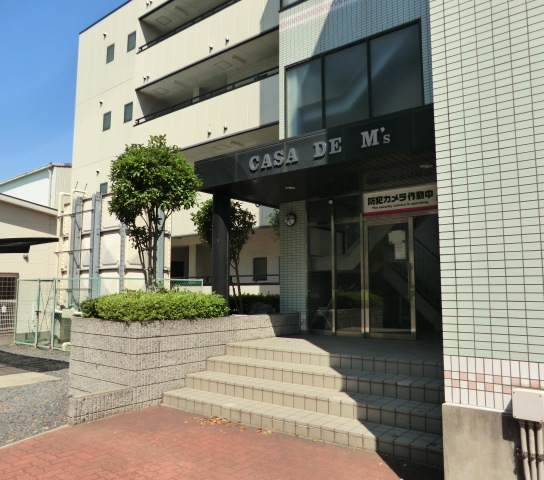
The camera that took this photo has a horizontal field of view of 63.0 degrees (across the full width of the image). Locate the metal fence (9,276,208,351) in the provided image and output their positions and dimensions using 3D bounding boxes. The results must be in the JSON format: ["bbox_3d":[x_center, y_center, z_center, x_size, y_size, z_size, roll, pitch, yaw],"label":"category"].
[{"bbox_3d":[-4.723,2.096,12.947,4.180,1.820,3.350,-5,-9,37],"label":"metal fence"}]

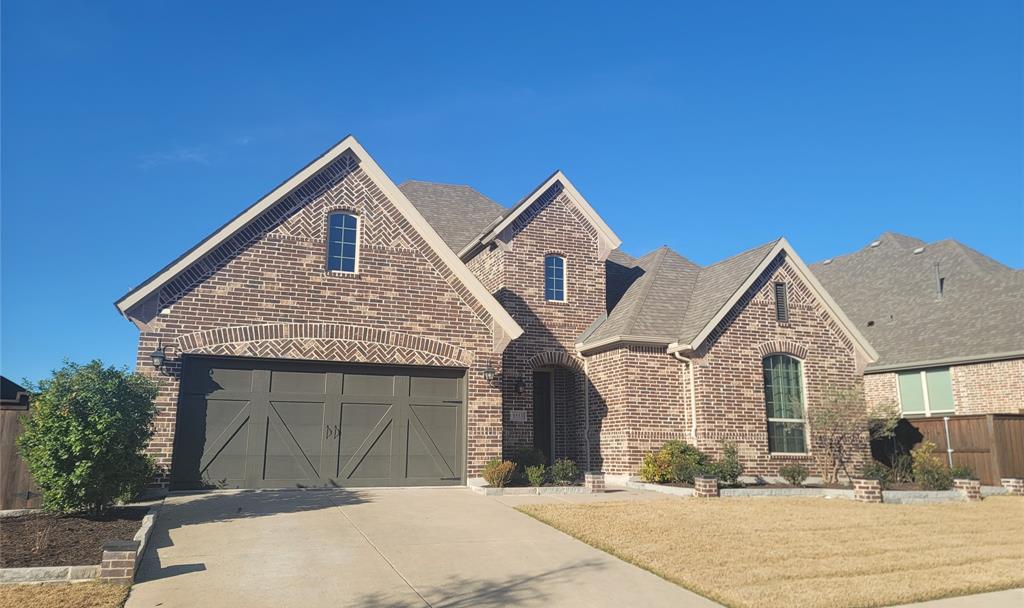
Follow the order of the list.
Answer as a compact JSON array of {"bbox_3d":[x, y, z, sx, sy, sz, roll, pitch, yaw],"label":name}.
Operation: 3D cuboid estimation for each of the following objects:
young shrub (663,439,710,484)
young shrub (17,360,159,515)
[{"bbox_3d":[3.327,2.984,14.100,0.879,0.822,0.852,0,-12,0],"label":"young shrub"},{"bbox_3d":[-5.425,1.706,9.450,1.680,1.870,1.630,5,-12,-21],"label":"young shrub"}]

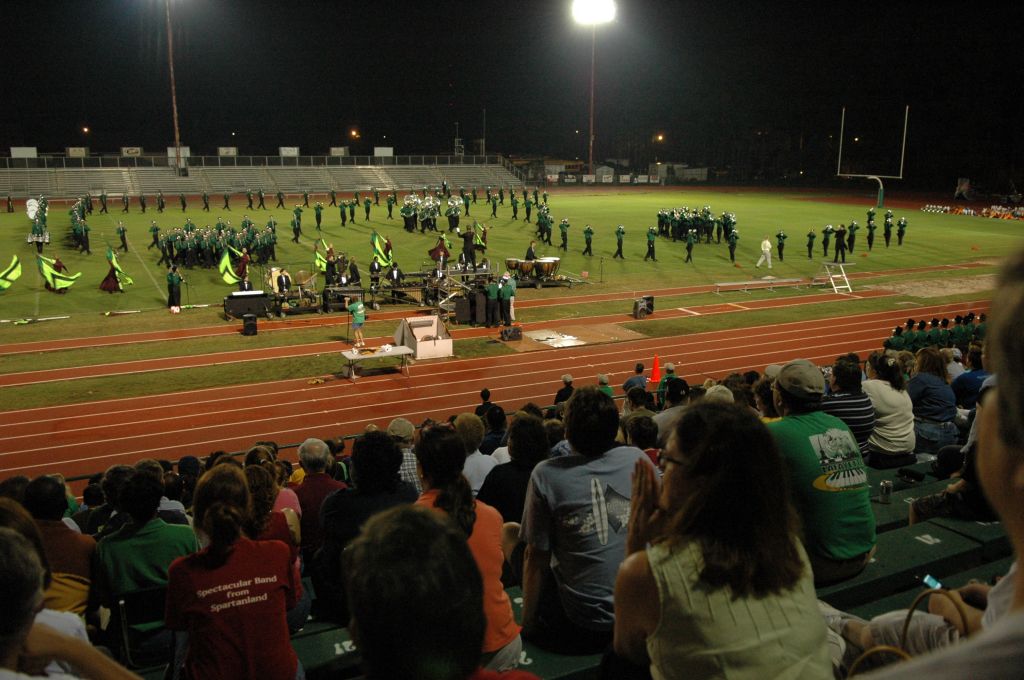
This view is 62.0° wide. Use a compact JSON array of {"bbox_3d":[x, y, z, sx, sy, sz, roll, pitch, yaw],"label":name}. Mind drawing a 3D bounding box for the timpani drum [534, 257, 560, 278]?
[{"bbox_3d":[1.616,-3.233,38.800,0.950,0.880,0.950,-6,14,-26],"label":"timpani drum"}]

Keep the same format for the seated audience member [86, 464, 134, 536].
[{"bbox_3d":[-2.284,1.314,5.090,0.500,1.287,0.750,-6,15,-25],"label":"seated audience member"}]

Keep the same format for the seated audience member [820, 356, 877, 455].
[{"bbox_3d":[2.373,0.752,6.449,0.520,1.311,0.750,-6,15,-25],"label":"seated audience member"}]

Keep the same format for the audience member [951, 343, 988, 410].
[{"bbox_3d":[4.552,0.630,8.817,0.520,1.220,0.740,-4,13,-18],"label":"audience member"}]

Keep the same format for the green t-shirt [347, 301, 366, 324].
[{"bbox_3d":[-4.848,-0.853,26.663,0.500,0.660,0.360,-6,14,-24],"label":"green t-shirt"}]

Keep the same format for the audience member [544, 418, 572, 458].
[{"bbox_3d":[0.282,1.166,7.144,0.450,1.137,0.720,-6,15,-25],"label":"audience member"}]

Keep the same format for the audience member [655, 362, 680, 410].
[{"bbox_3d":[3.536,1.362,19.481,0.520,1.730,0.380,-6,15,-25],"label":"audience member"}]

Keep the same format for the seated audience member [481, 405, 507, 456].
[{"bbox_3d":[-0.245,1.274,9.034,0.470,1.270,0.750,-6,14,-24],"label":"seated audience member"}]

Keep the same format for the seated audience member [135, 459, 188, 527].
[{"bbox_3d":[-2.410,1.377,5.857,0.470,1.270,0.750,-6,14,-24],"label":"seated audience member"}]

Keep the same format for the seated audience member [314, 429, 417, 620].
[{"bbox_3d":[-0.785,1.030,4.412,0.500,1.266,0.780,-6,14,-24],"label":"seated audience member"}]

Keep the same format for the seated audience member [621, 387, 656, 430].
[{"bbox_3d":[1.156,1.052,8.700,0.470,1.290,0.720,-6,14,-26],"label":"seated audience member"}]

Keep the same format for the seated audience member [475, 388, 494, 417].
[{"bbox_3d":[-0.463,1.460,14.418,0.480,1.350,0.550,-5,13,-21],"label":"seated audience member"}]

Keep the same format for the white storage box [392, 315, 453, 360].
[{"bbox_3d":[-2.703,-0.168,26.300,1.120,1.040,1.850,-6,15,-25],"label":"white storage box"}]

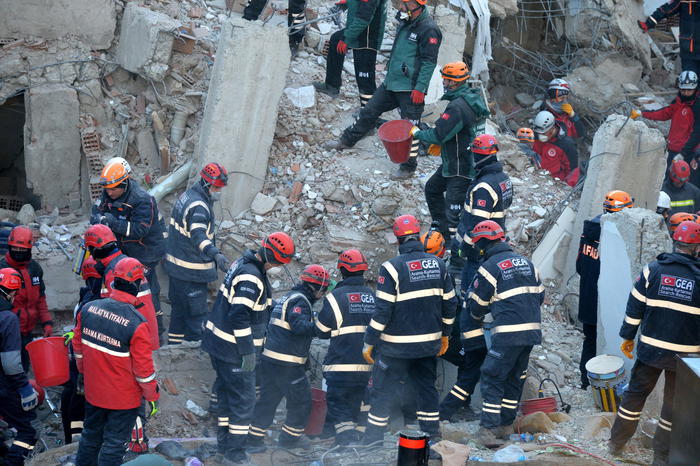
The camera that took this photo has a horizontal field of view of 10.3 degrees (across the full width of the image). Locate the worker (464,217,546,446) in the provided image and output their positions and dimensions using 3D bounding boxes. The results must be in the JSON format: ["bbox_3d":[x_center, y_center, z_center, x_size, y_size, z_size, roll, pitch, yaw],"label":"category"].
[{"bbox_3d":[1.244,0.796,31.100,0.620,1.740,0.550,-10,18,-32],"label":"worker"}]

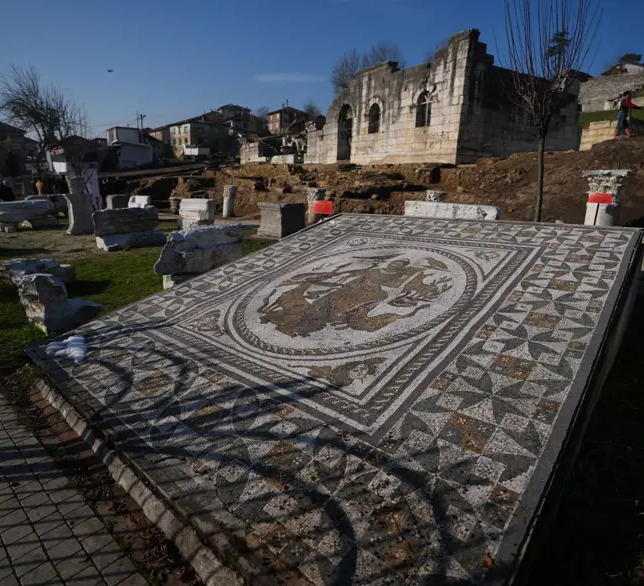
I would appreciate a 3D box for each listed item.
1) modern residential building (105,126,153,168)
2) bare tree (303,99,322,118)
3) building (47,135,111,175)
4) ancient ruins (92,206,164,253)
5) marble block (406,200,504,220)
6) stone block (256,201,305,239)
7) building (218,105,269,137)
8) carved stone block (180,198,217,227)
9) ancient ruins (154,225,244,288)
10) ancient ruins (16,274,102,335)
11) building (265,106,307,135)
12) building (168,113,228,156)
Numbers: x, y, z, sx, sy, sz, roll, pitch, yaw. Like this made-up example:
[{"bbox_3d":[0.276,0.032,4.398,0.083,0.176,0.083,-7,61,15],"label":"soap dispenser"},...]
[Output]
[{"bbox_3d":[-40.709,-30.415,81.990,7.000,7.600,7.500,-12,19,-38],"label":"modern residential building"},{"bbox_3d":[-1.727,-34.823,75.000,3.800,5.500,3.800,1,14,0],"label":"bare tree"},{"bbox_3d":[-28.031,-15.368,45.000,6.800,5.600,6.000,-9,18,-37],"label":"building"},{"bbox_3d":[-5.232,-1.784,10.723,0.820,1.080,1.620,13,18,39],"label":"ancient ruins"},{"bbox_3d":[2.624,-1.623,7.982,1.854,0.464,0.433,11,17,39],"label":"marble block"},{"bbox_3d":[-1.379,-2.511,13.525,1.030,1.080,1.200,-13,20,-42],"label":"stone block"},{"bbox_3d":[-27.556,-58.989,135.297,11.000,10.000,14.000,-13,20,-42],"label":"building"},{"bbox_3d":[-4.716,-2.985,14.820,1.100,1.100,0.900,2,13,-2],"label":"carved stone block"},{"bbox_3d":[-2.115,-0.685,6.905,1.330,0.900,0.550,-8,17,-29],"label":"ancient ruins"},{"bbox_3d":[-3.164,0.055,4.746,0.900,0.530,0.620,13,18,39],"label":"ancient ruins"},{"bbox_3d":[-11.029,-52.473,120.040,9.700,7.900,8.000,-13,20,-42],"label":"building"},{"bbox_3d":[-35.710,-45.152,113.508,11.600,11.500,11.700,-13,20,-42],"label":"building"}]

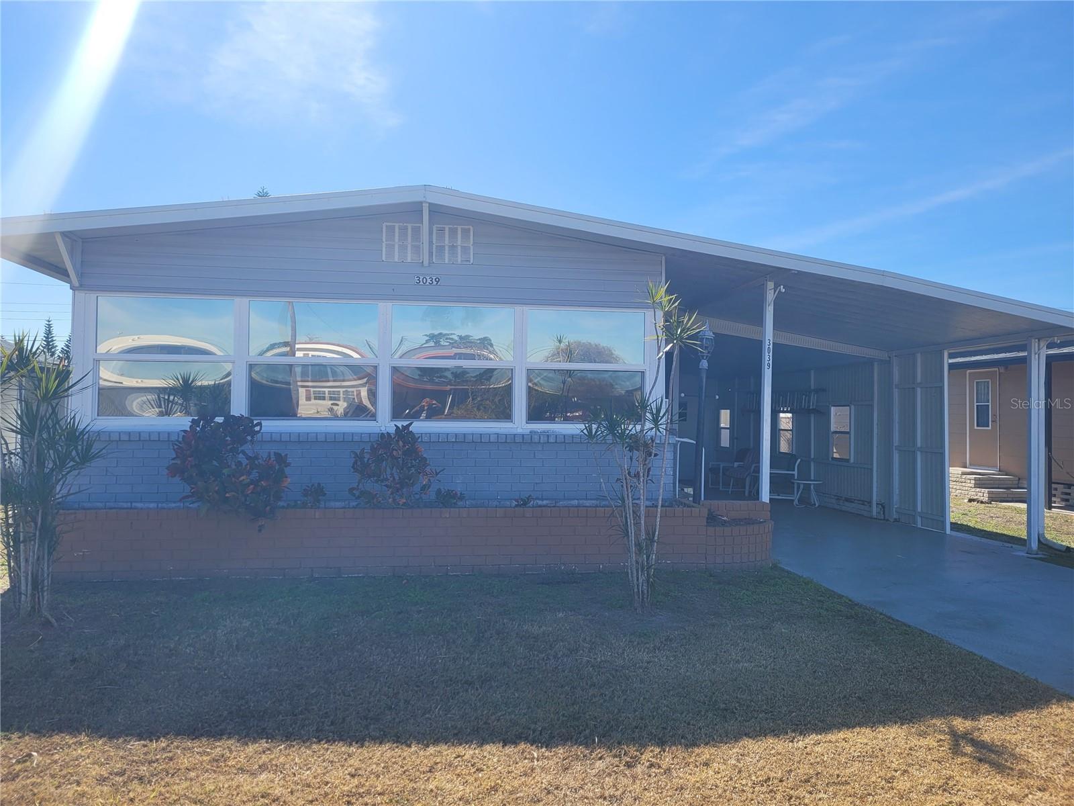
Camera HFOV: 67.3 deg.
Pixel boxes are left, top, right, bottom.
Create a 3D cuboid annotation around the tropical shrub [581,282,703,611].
[{"bbox_3d":[0.913,0.381,7.050,1.020,2.840,0.920,1,-1,0],"label":"tropical shrub"}]

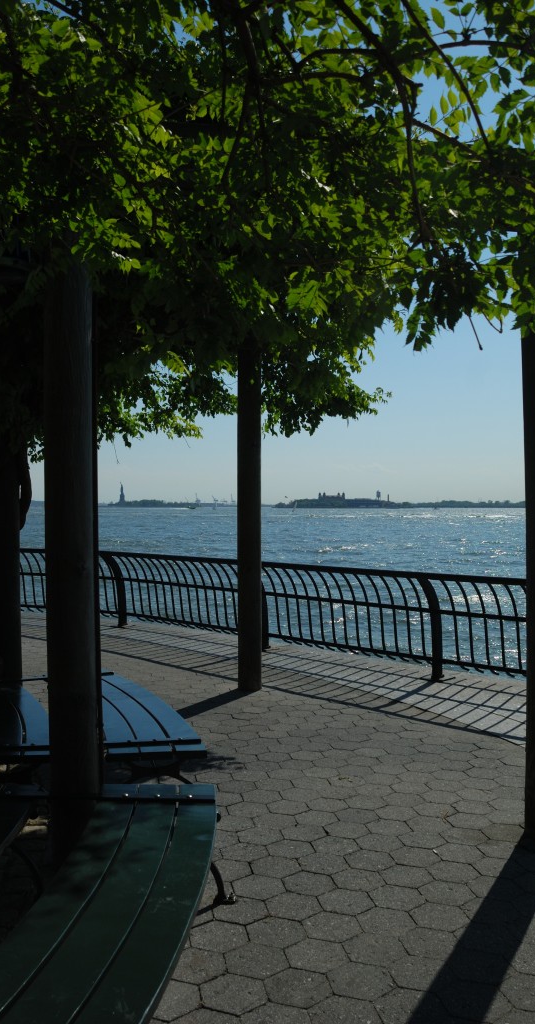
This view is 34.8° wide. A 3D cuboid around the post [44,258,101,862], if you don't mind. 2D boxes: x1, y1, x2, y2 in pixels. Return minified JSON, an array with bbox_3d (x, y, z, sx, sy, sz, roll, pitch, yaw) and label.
[{"bbox_3d":[-0.859,0.062,3.711,0.205,2.950,0.205,0,0,0],"label":"post"}]

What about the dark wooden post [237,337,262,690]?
[{"bbox_3d":[-0.152,0.039,7.354,0.205,2.950,0.205,0,0,0],"label":"dark wooden post"}]

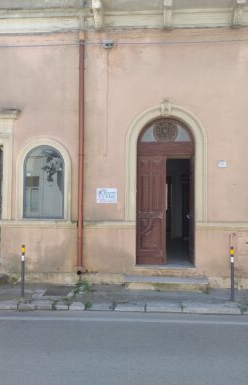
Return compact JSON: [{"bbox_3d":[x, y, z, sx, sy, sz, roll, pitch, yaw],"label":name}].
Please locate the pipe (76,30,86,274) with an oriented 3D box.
[{"bbox_3d":[-0.850,-0.817,7.486,0.105,4.959,0.105,0,-2,3],"label":"pipe"}]

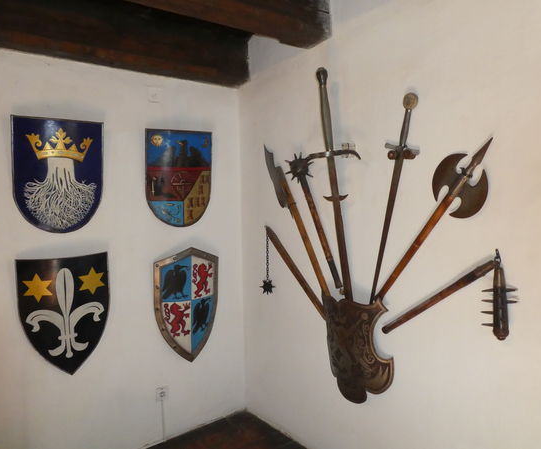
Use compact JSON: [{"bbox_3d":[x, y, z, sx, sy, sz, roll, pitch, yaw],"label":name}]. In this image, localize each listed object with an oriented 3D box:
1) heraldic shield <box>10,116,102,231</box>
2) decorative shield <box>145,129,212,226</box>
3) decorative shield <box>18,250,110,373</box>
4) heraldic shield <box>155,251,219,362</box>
[{"bbox_3d":[-1.143,-0.257,2.262,0.452,0.617,0.074,-3,13,-37],"label":"heraldic shield"},{"bbox_3d":[-0.578,-0.292,2.710,0.463,0.623,0.076,-5,13,-37],"label":"decorative shield"},{"bbox_3d":[-1.123,0.509,2.307,0.465,0.667,0.085,-4,10,-37],"label":"decorative shield"},{"bbox_3d":[-0.532,0.539,2.774,0.466,0.784,0.076,-4,9,-37],"label":"heraldic shield"}]

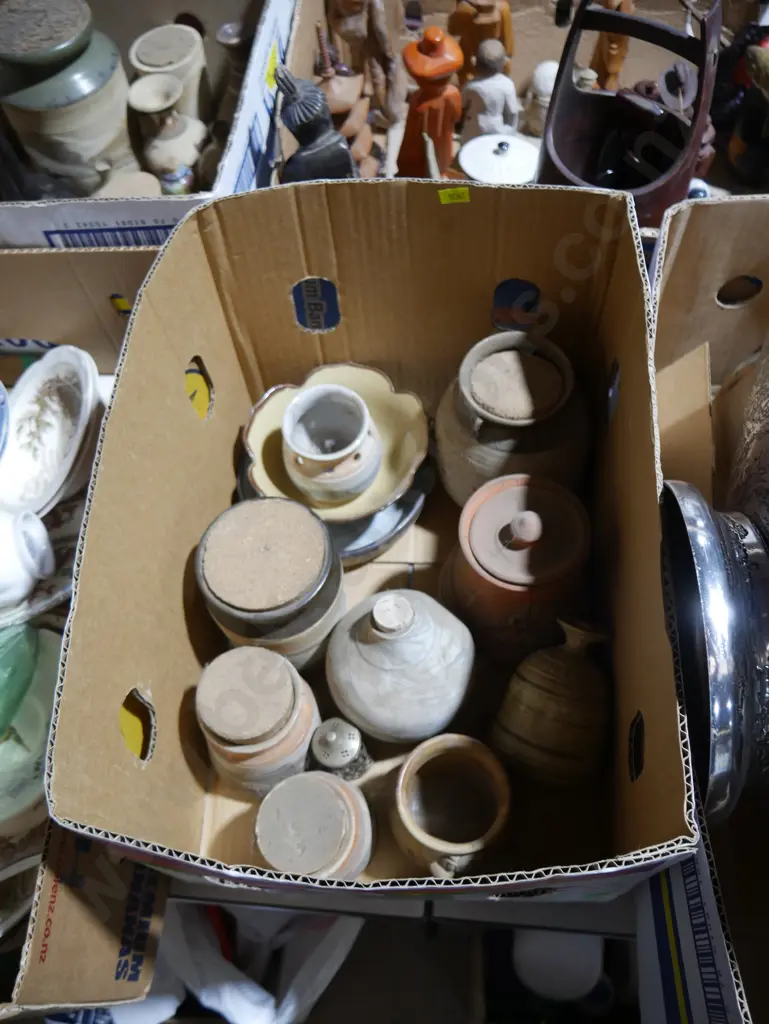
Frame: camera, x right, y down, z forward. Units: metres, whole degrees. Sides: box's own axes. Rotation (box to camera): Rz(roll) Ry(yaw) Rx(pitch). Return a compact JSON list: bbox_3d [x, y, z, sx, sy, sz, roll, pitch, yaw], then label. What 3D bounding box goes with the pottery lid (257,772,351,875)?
[{"bbox_3d":[-0.061,0.240,0.637,0.073,0.018,0.073,-2,62,3],"label":"pottery lid"}]

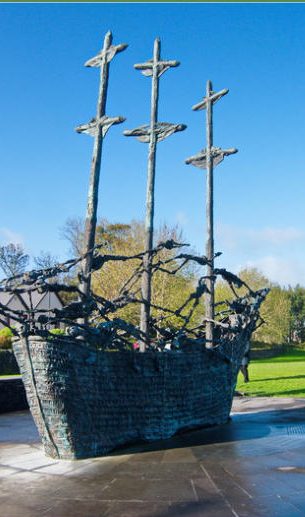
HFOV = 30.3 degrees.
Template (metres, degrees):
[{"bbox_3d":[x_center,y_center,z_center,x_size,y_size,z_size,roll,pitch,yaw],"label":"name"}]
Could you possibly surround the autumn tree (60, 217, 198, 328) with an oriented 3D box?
[{"bbox_3d":[-2.572,1.728,62.152,15.000,12.790,12.500,-1,-6,0],"label":"autumn tree"}]

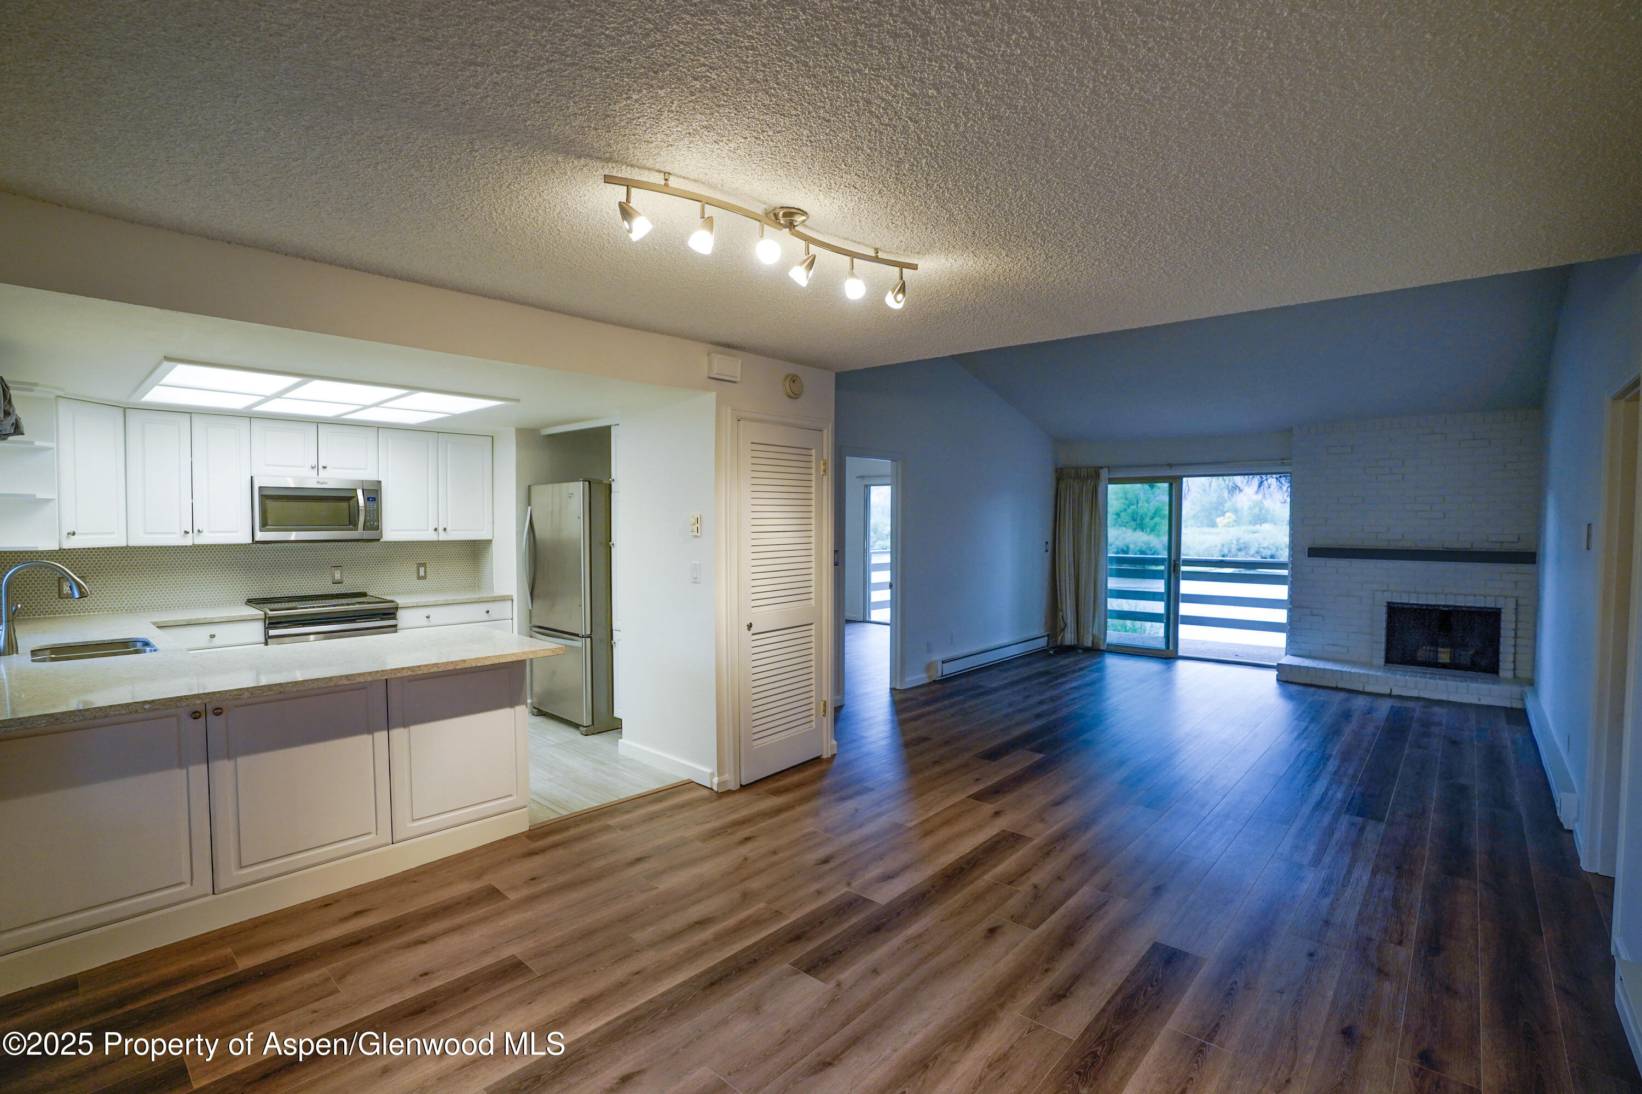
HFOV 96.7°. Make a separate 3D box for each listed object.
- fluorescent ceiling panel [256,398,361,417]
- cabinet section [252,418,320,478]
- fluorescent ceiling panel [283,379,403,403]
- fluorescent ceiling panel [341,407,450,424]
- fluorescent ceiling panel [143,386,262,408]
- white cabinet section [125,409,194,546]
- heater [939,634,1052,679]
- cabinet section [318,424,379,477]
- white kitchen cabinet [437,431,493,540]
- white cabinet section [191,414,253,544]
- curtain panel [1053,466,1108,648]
[{"bbox_3d":[-2.997,-0.814,4.254,0.620,0.030,0.400,2,3,42],"label":"fluorescent ceiling panel"},{"bbox_3d":[-3.766,-0.668,5.078,0.325,0.378,0.374,2,3,42],"label":"cabinet section"},{"bbox_3d":[-2.483,-0.797,3.794,0.680,0.030,0.400,2,3,42],"label":"fluorescent ceiling panel"},{"bbox_3d":[-2.662,-0.826,4.582,0.620,0.030,0.425,2,3,42],"label":"fluorescent ceiling panel"},{"bbox_3d":[-3.315,-0.802,3.922,0.650,0.030,0.430,2,3,42],"label":"fluorescent ceiling panel"},{"bbox_3d":[-4.198,-0.426,4.616,0.325,0.821,0.300,2,3,42],"label":"white cabinet section"},{"bbox_3d":[1.873,1.127,7.695,0.075,0.180,2.400,2,3,42],"label":"heater"},{"bbox_3d":[-3.511,-0.680,5.356,0.325,0.376,0.382,2,3,42],"label":"cabinet section"},{"bbox_3d":[-2.913,-0.469,5.851,0.335,0.820,0.425,2,3,42],"label":"white kitchen cabinet"},{"bbox_3d":[-3.996,-0.435,4.836,0.325,0.820,0.297,2,3,42],"label":"white cabinet section"},{"bbox_3d":[3.024,0.123,8.488,0.640,2.090,0.130,2,3,42],"label":"curtain panel"}]

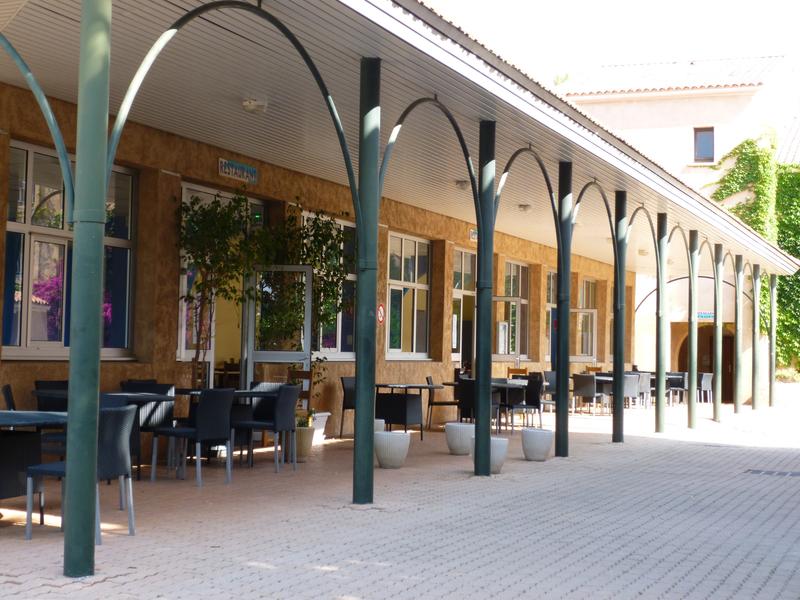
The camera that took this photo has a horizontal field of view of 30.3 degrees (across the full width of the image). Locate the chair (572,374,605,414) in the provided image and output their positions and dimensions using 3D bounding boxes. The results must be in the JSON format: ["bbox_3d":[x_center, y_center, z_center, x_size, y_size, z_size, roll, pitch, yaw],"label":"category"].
[{"bbox_3d":[4.014,2.013,31.500,0.470,0.860,0.560,0,-2,27],"label":"chair"}]

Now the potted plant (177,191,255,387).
[{"bbox_3d":[-1.971,0.266,15.874,0.800,2.872,0.820,1,-2,0],"label":"potted plant"}]

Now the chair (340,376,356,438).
[{"bbox_3d":[-0.468,1.473,20.156,0.530,0.830,0.455,0,-2,24],"label":"chair"}]

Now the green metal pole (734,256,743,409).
[{"bbox_3d":[7.593,0.777,33.148,0.160,3.558,0.160,0,-2,20],"label":"green metal pole"}]

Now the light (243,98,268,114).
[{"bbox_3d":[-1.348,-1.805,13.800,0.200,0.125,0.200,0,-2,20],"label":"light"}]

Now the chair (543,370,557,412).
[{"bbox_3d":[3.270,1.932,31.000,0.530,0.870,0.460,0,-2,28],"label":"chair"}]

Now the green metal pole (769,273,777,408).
[{"bbox_3d":[10.064,1.077,39.884,0.160,3.558,0.160,0,-2,20],"label":"green metal pole"}]

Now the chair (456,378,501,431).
[{"bbox_3d":[1.264,1.620,23.044,0.530,0.830,0.455,0,-2,20],"label":"chair"}]

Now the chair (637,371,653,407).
[{"bbox_3d":[5.795,2.166,35.200,0.470,0.860,0.560,0,-2,21],"label":"chair"}]

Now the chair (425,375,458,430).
[{"bbox_3d":[0.705,1.592,22.710,0.530,0.830,0.455,1,-2,9],"label":"chair"}]

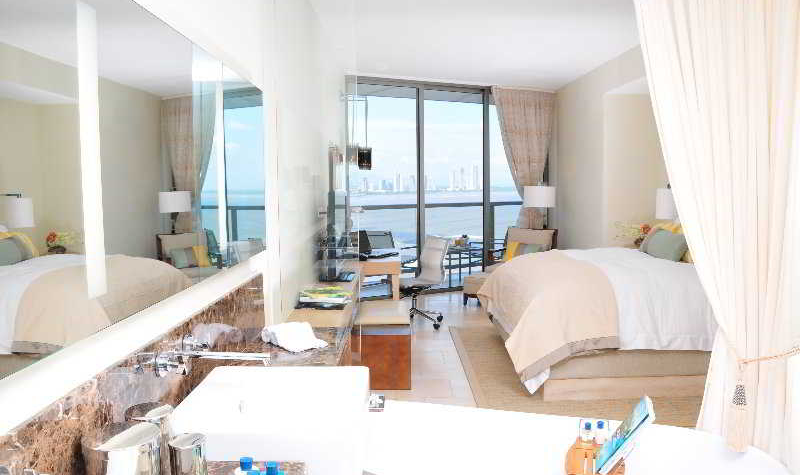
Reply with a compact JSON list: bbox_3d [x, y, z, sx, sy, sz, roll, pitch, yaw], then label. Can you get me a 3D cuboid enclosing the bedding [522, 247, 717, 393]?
[{"bbox_3d":[1.880,0.486,4.913,1.950,0.660,2.150,-1,5,0],"label":"bedding"}]

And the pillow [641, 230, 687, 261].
[{"bbox_3d":[2.225,0.067,5.066,0.150,0.280,0.600,24,5,-2],"label":"pillow"}]

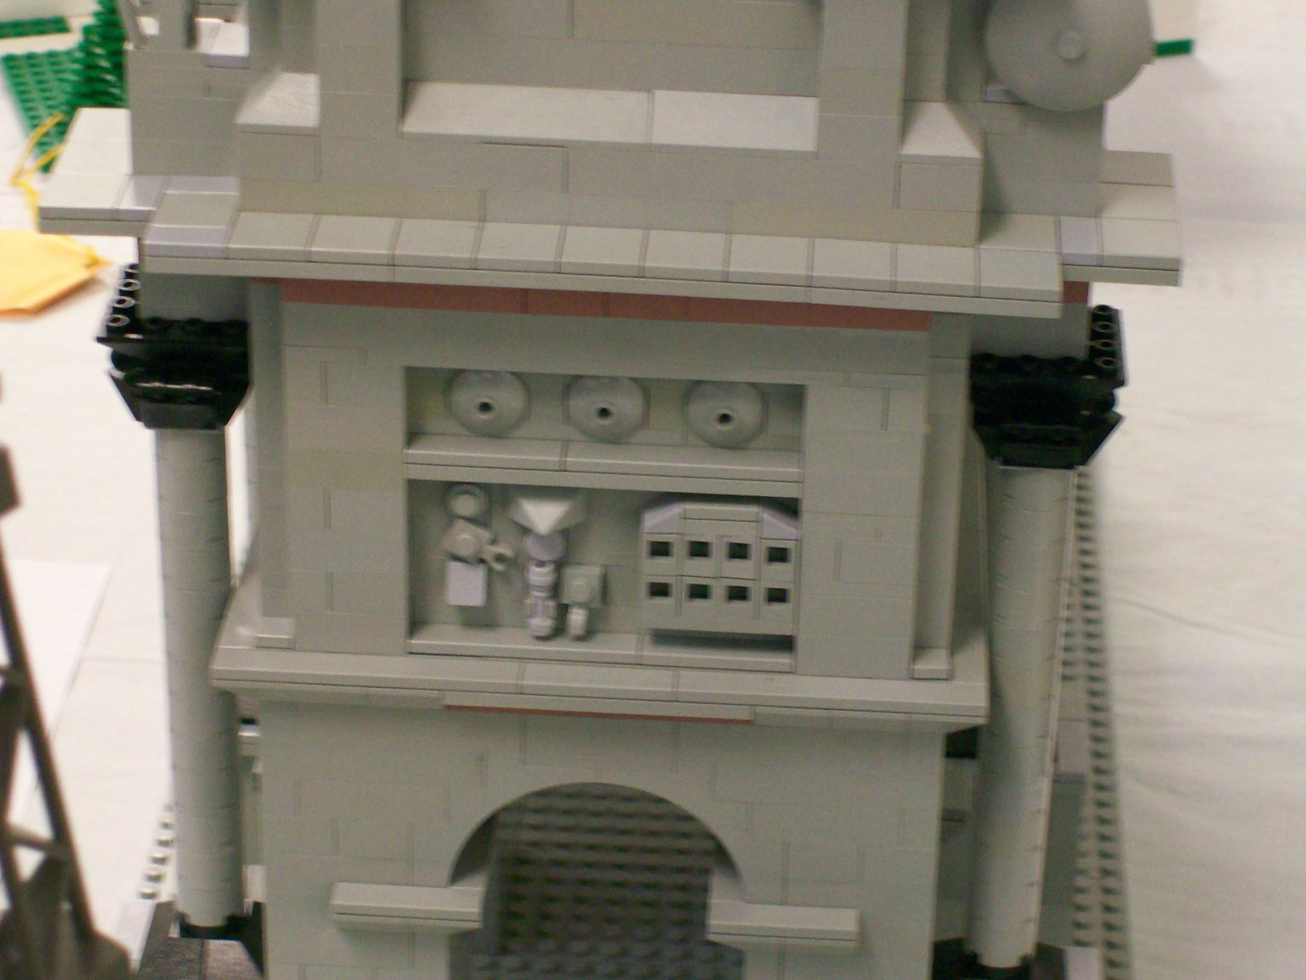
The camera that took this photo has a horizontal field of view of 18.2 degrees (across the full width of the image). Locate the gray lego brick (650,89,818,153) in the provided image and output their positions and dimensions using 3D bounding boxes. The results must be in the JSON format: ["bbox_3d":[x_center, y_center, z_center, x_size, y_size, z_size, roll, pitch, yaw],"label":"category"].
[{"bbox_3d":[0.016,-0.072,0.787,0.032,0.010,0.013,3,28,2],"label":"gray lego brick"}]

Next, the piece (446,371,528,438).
[{"bbox_3d":[-0.034,-0.018,0.823,0.016,0.016,0.005,3,28,2],"label":"piece"}]

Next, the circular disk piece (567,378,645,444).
[{"bbox_3d":[-0.010,-0.017,0.822,0.016,0.016,0.005,3,28,2],"label":"circular disk piece"}]

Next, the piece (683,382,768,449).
[{"bbox_3d":[0.015,-0.015,0.821,0.016,0.016,0.005,3,28,2],"label":"piece"}]

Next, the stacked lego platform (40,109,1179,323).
[{"bbox_3d":[-0.008,-0.058,0.812,0.224,0.006,0.072,3,28,2],"label":"stacked lego platform"}]

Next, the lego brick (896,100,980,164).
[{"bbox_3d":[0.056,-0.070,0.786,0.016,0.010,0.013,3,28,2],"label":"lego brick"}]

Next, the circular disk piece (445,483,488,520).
[{"bbox_3d":[-0.038,0.001,0.834,0.008,0.008,0.005,3,28,2],"label":"circular disk piece"}]

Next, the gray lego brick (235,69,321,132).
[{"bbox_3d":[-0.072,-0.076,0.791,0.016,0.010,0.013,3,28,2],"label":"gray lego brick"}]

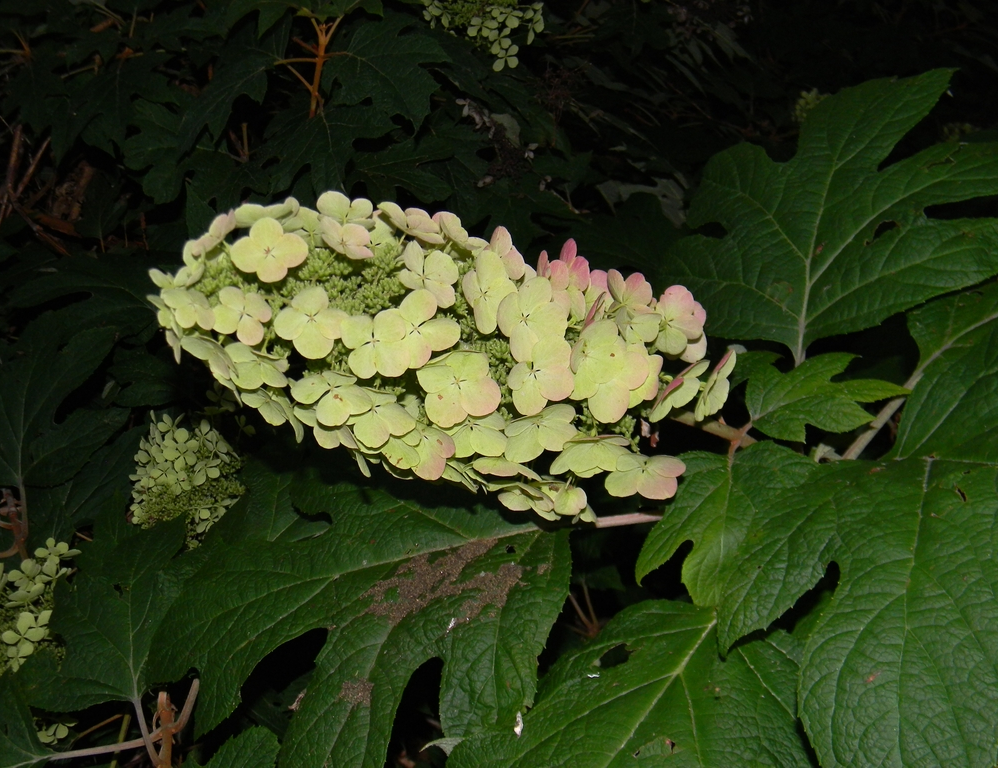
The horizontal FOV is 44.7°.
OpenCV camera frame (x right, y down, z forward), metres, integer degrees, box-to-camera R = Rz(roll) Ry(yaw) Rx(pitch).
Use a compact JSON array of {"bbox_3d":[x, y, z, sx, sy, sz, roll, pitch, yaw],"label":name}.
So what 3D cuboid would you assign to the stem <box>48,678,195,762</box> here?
[{"bbox_3d":[-0.265,0.240,0.860,0.107,0.055,0.045,0,30,0],"label":"stem"}]

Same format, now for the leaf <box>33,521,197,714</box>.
[{"bbox_3d":[-0.272,0.166,0.870,0.125,0.030,0.140,2,57,2],"label":"leaf"}]

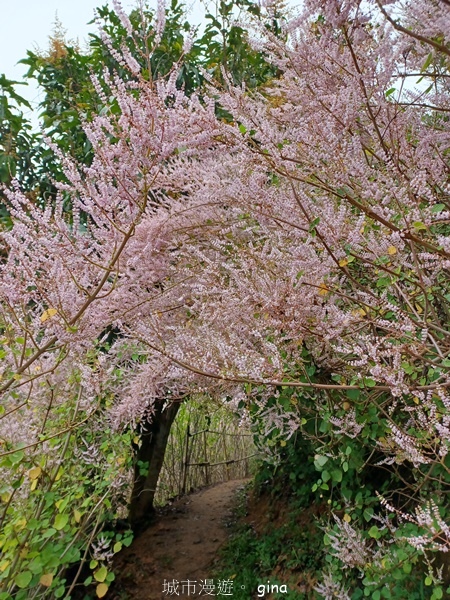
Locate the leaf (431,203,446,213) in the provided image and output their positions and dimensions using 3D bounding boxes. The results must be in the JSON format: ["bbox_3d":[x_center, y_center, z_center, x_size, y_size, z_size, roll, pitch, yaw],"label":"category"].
[{"bbox_3d":[0.837,-0.361,1.700,0.062,0.038,0.012,-22,-44,4],"label":"leaf"}]

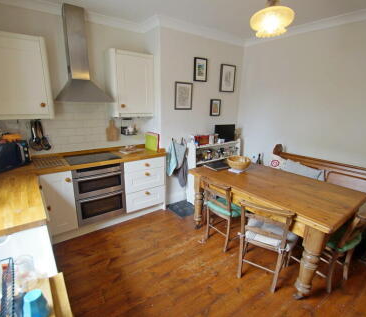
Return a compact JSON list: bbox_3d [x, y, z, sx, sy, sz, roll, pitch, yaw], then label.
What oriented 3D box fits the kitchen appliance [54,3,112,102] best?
[{"bbox_3d":[-1.213,-1.184,2.292,0.600,1.010,0.490,-10,18,-35],"label":"kitchen appliance"}]

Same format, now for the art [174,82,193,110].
[{"bbox_3d":[0.032,-0.951,3.078,0.335,0.395,0.025,-10,17,-36],"label":"art"}]

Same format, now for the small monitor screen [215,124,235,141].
[{"bbox_3d":[0.777,-0.442,3.610,0.510,0.330,0.080,-8,16,-30],"label":"small monitor screen"}]

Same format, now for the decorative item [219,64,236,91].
[{"bbox_3d":[0.787,-1.385,3.469,0.345,0.440,0.030,-10,18,-35],"label":"decorative item"}]

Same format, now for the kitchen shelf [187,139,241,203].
[{"bbox_3d":[0.551,0.174,3.547,1.035,1.030,0.265,-10,18,-35],"label":"kitchen shelf"}]

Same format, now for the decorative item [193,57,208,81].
[{"bbox_3d":[0.274,-1.368,3.085,0.247,0.340,0.030,-10,18,-35],"label":"decorative item"}]

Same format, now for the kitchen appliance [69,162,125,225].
[{"bbox_3d":[-1.166,0.391,2.682,0.610,0.718,0.560,-10,18,-35],"label":"kitchen appliance"}]

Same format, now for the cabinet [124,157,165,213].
[{"bbox_3d":[-0.677,0.308,3.037,0.600,0.728,0.570,-10,18,-35],"label":"cabinet"}]

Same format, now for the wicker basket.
[{"bbox_3d":[0.768,0.070,2.680,0.310,0.120,0.310,0,14,0],"label":"wicker basket"}]

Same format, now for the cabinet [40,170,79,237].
[{"bbox_3d":[-1.534,0.434,2.457,0.310,0.730,0.580,-10,17,-36],"label":"cabinet"}]

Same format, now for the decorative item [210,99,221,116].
[{"bbox_3d":[0.564,-0.875,3.442,0.230,0.277,0.030,-10,18,-35],"label":"decorative item"}]

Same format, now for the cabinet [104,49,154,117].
[{"bbox_3d":[-0.729,-1.020,2.801,0.520,0.805,0.340,-10,18,-35],"label":"cabinet"}]

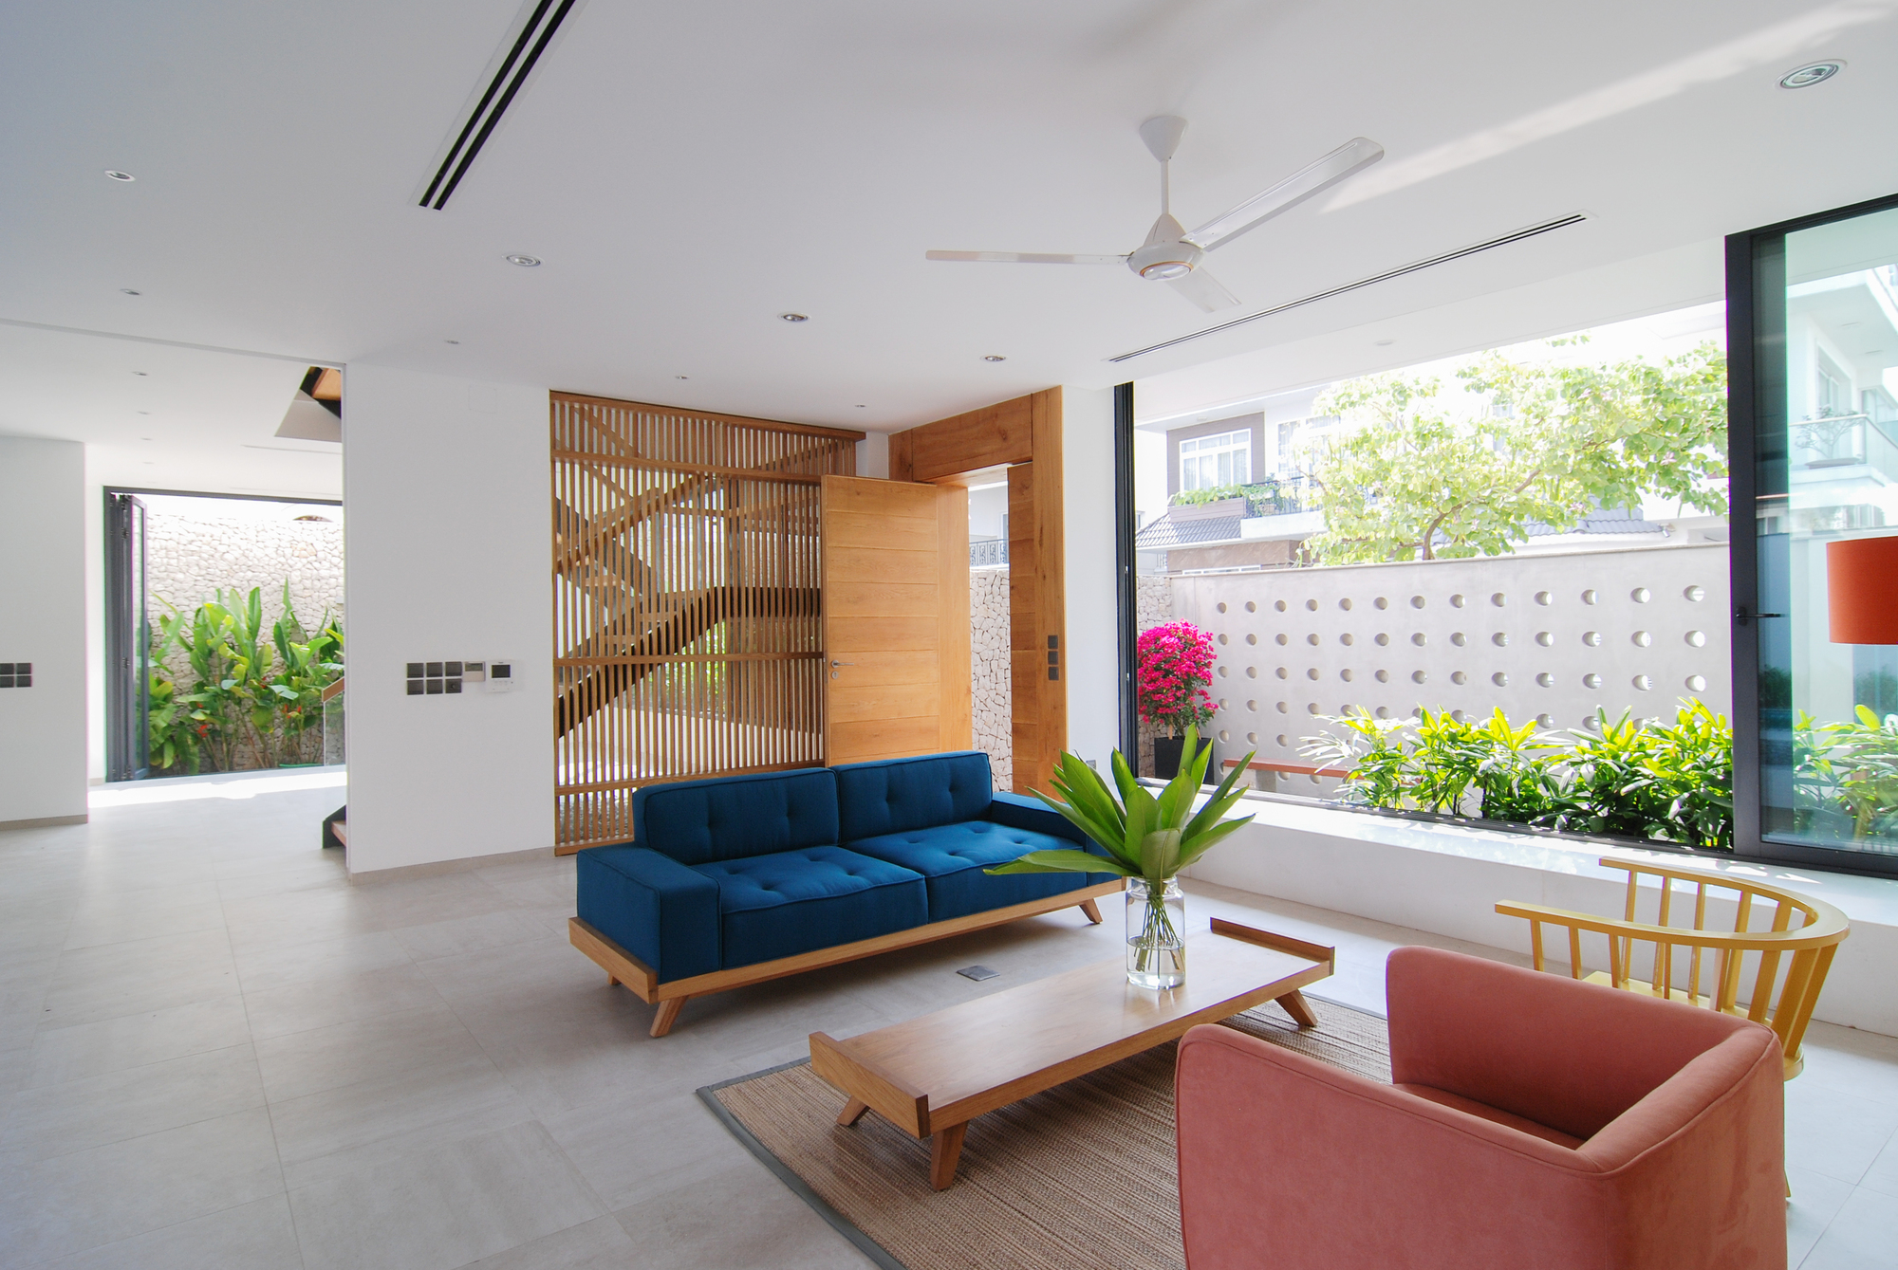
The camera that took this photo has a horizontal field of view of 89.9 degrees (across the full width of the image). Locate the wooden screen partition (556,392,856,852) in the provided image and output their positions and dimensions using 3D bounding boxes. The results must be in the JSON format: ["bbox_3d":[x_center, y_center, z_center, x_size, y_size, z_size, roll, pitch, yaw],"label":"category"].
[{"bbox_3d":[-1.553,-0.075,6.542,2.252,2.840,0.090,0,0,-37],"label":"wooden screen partition"}]

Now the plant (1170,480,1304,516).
[{"bbox_3d":[7.586,-3.588,24.990,0.700,0.700,3.800,0,0,-39],"label":"plant"}]

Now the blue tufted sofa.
[{"bbox_3d":[-0.313,0.957,3.983,2.220,0.730,0.800,0,0,-38],"label":"blue tufted sofa"}]

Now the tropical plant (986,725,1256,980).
[{"bbox_3d":[0.553,0.705,3.038,0.820,0.800,0.680,0,0,-5],"label":"tropical plant"}]

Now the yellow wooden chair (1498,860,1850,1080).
[{"bbox_3d":[1.676,0.956,2.164,0.690,0.680,0.560,0,0,-39],"label":"yellow wooden chair"}]

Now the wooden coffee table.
[{"bbox_3d":[0.471,1.187,2.890,1.740,0.245,0.485,0,0,-38],"label":"wooden coffee table"}]

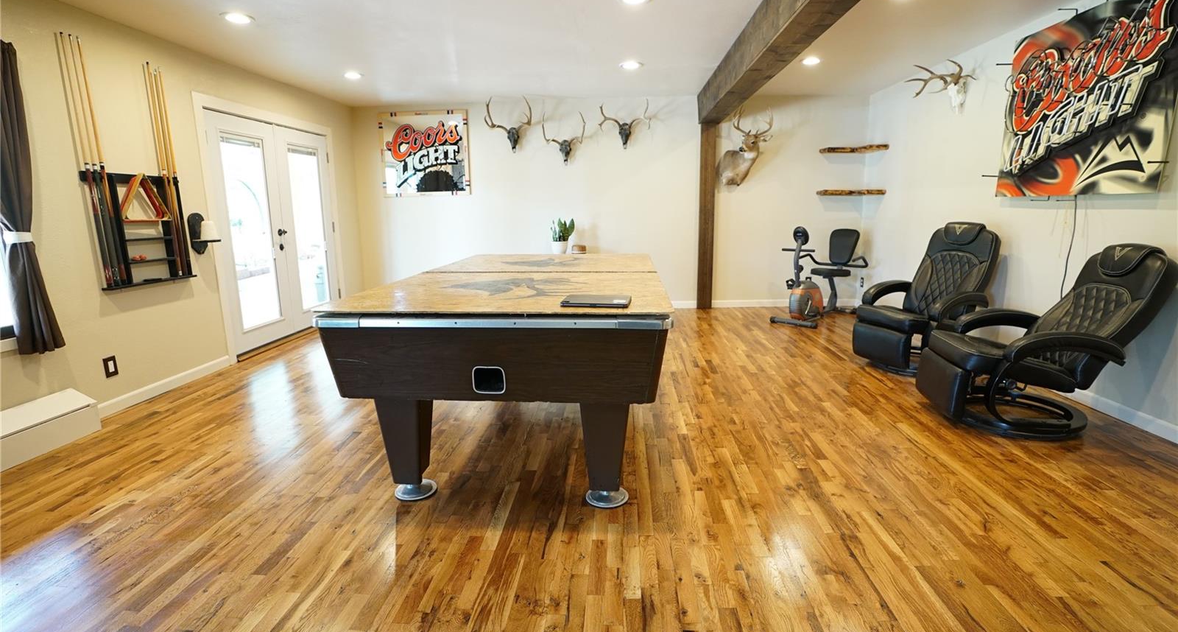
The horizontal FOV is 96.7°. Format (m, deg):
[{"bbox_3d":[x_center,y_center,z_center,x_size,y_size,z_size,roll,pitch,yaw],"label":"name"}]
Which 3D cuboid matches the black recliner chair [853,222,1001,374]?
[{"bbox_3d":[2.531,-0.135,3.928,0.860,1.080,0.700,-5,13,-20],"label":"black recliner chair"}]

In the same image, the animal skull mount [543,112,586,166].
[{"bbox_3d":[-0.287,-2.021,5.994,0.496,0.568,0.330,0,12,4],"label":"animal skull mount"}]

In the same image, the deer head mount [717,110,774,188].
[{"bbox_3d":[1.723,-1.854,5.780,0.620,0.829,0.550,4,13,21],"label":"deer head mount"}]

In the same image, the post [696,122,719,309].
[{"bbox_3d":[1.386,-1.145,6.199,0.183,2.146,0.110,0,12,4],"label":"post"}]

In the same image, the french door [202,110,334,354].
[{"bbox_3d":[-2.926,-0.820,5.097,0.060,2.000,1.725,0,12,4],"label":"french door"}]

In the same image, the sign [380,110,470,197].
[{"bbox_3d":[-1.973,-1.943,6.300,1.080,0.980,0.040,0,12,4],"label":"sign"}]

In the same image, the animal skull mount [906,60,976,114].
[{"bbox_3d":[3.000,-1.925,4.438,0.340,0.460,0.540,0,12,4],"label":"animal skull mount"}]

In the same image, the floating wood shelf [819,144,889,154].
[{"bbox_3d":[3.067,-1.911,6.014,0.710,0.075,0.380,7,14,34],"label":"floating wood shelf"}]

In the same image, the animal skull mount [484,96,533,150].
[{"bbox_3d":[-0.912,-2.196,6.000,0.551,0.594,0.330,0,12,4],"label":"animal skull mount"}]

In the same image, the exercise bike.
[{"bbox_3d":[2.587,-0.478,5.767,1.240,0.990,0.580,-11,16,-40],"label":"exercise bike"}]

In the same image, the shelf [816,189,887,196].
[{"bbox_3d":[3.073,-1.443,6.113,0.710,0.070,0.380,7,14,34],"label":"shelf"}]

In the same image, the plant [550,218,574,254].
[{"bbox_3d":[-0.312,-0.927,6.125,0.292,0.432,0.220,0,12,4],"label":"plant"}]

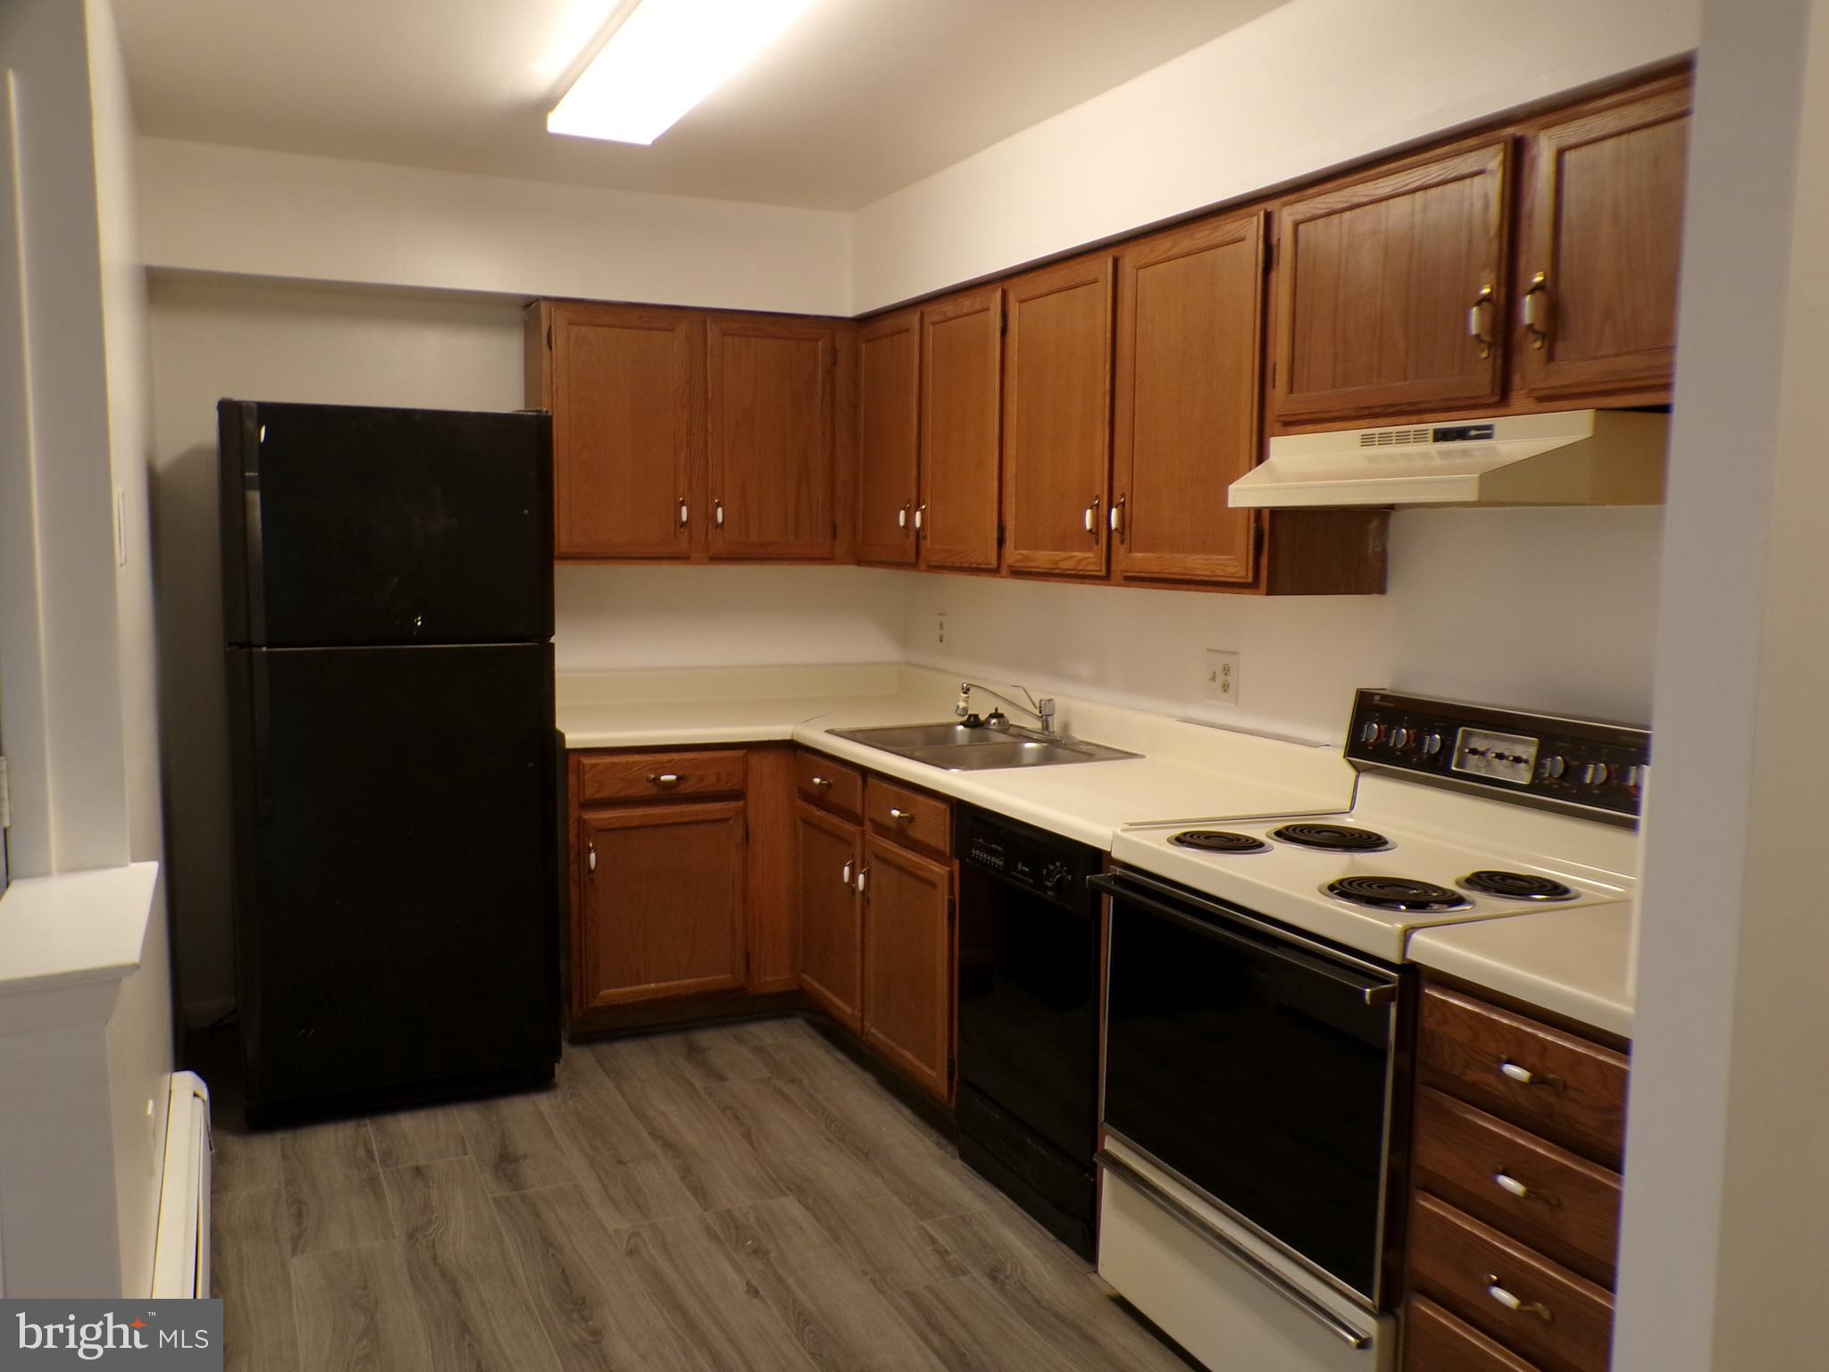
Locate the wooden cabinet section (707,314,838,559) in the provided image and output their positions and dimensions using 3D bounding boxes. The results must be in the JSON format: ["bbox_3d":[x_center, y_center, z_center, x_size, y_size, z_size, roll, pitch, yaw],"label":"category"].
[{"bbox_3d":[-0.498,-0.757,4.657,0.414,0.717,0.310,-2,7,-26],"label":"wooden cabinet section"}]

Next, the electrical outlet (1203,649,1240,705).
[{"bbox_3d":[0.731,-0.019,3.527,0.010,0.122,0.121,-2,6,-26],"label":"electrical outlet"}]

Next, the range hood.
[{"bbox_3d":[0.911,-0.377,2.562,0.500,0.140,0.760,-2,6,-26],"label":"range hood"}]

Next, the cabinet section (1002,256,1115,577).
[{"bbox_3d":[0.477,-0.635,3.599,0.310,0.717,0.499,-2,7,-26],"label":"cabinet section"}]

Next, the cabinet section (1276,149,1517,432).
[{"bbox_3d":[0.945,-0.683,2.619,0.310,0.410,0.535,-2,7,-26],"label":"cabinet section"}]

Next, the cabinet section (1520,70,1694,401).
[{"bbox_3d":[1.200,-0.624,2.090,0.310,0.410,0.531,-2,7,-26],"label":"cabinet section"}]

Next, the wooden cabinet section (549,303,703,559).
[{"bbox_3d":[-0.916,-0.739,4.457,0.412,0.717,0.310,-2,7,-26],"label":"wooden cabinet section"}]

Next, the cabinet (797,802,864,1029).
[{"bbox_3d":[0.040,0.629,4.293,0.630,0.555,0.470,-2,6,-26],"label":"cabinet"}]

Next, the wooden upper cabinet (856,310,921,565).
[{"bbox_3d":[0.064,-0.733,4.491,0.330,0.755,0.440,-2,6,-26],"label":"wooden upper cabinet"}]

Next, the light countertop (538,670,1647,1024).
[{"bbox_3d":[0.126,0.184,3.303,1.306,0.158,3.490,-2,6,-26],"label":"light countertop"}]

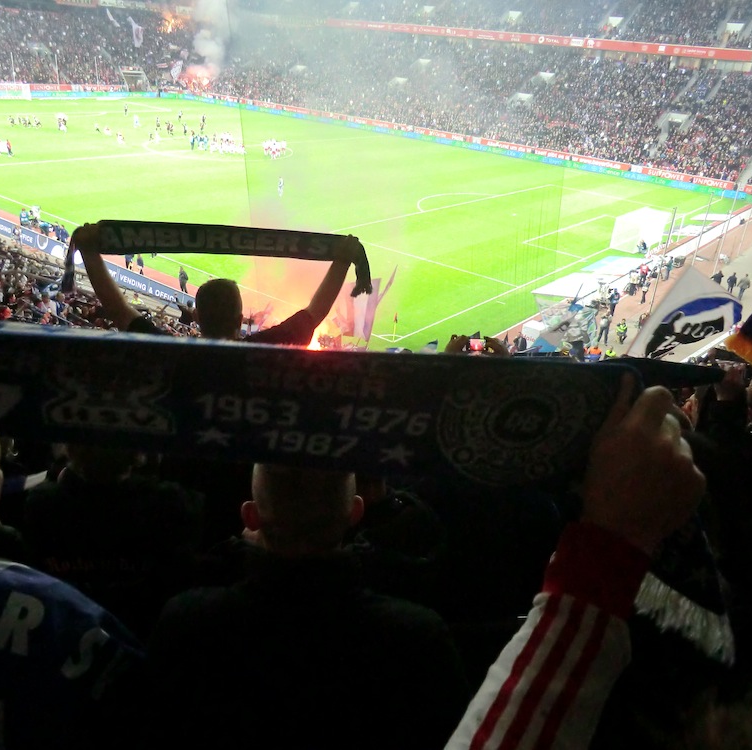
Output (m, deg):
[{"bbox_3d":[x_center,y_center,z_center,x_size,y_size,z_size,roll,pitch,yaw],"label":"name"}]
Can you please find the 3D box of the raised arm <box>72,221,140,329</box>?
[{"bbox_3d":[-0.993,-0.351,2.550,0.160,0.442,0.170,-27,-4,7],"label":"raised arm"}]

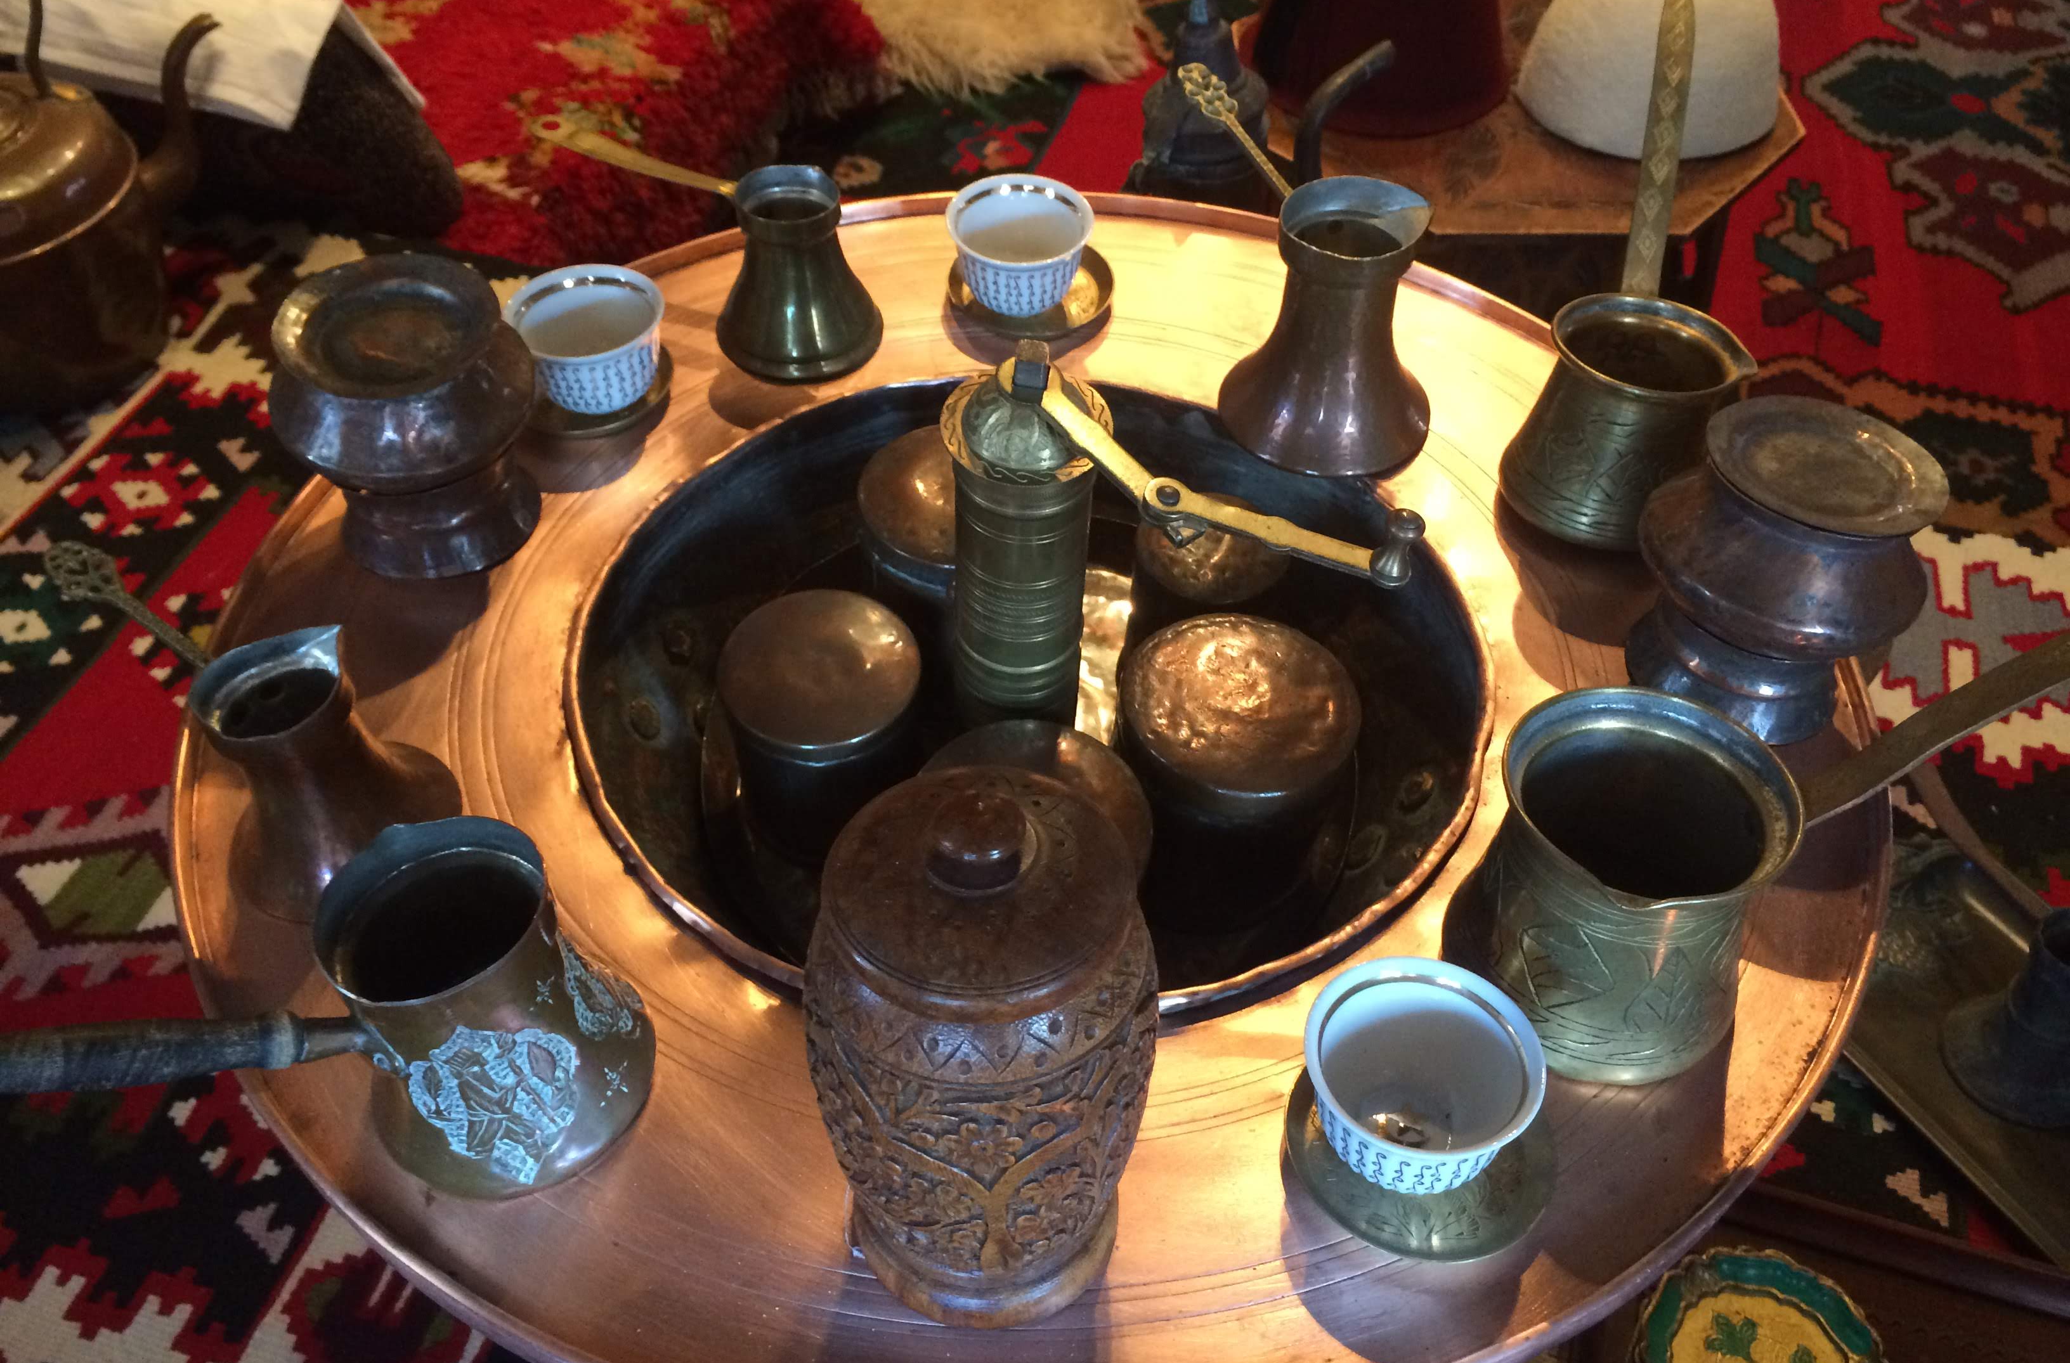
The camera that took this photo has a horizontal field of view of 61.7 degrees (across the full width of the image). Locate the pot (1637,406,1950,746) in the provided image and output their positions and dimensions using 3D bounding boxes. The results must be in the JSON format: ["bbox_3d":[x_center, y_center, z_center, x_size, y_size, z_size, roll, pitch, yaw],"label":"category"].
[{"bbox_3d":[0.259,-0.037,0.608,0.099,0.097,0.099,0,47,0],"label":"pot"}]

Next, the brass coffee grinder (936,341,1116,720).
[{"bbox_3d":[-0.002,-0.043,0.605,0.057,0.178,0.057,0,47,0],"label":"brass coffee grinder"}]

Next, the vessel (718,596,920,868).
[{"bbox_3d":[-0.078,0.019,0.649,0.075,0.077,0.075,0,47,0],"label":"vessel"}]

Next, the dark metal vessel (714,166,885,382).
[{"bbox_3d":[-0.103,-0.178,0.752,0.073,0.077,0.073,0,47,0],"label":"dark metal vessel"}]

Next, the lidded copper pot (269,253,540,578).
[{"bbox_3d":[-0.240,-0.101,0.668,0.103,0.092,0.103,0,47,0],"label":"lidded copper pot"}]

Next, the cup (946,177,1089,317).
[{"bbox_3d":[-0.006,-0.190,0.780,0.065,0.044,0.065,0,47,0],"label":"cup"}]

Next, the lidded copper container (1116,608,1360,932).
[{"bbox_3d":[0.070,0.035,0.629,0.084,0.085,0.084,0,47,0],"label":"lidded copper container"}]

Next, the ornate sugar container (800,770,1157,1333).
[{"bbox_3d":[-0.014,0.088,0.437,0.090,0.171,0.090,0,47,0],"label":"ornate sugar container"}]

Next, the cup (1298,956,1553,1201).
[{"bbox_3d":[0.107,0.117,0.492,0.065,0.044,0.065,0,47,0],"label":"cup"}]

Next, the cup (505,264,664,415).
[{"bbox_3d":[-0.186,-0.138,0.731,0.065,0.044,0.065,0,47,0],"label":"cup"}]

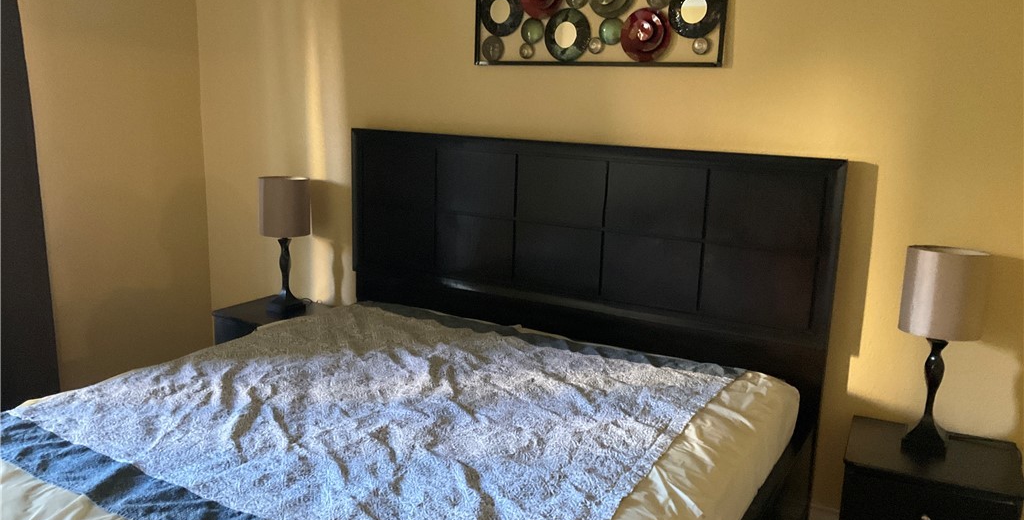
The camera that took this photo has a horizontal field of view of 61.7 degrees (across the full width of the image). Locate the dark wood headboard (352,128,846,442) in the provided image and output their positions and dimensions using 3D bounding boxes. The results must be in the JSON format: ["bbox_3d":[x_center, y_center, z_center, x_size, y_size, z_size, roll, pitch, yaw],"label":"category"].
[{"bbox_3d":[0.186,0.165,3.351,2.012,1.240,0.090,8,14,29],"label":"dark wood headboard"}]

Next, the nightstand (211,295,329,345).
[{"bbox_3d":[-1.084,0.480,4.032,0.465,0.490,0.410,8,14,29],"label":"nightstand"}]

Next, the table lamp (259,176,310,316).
[{"bbox_3d":[-1.040,-0.066,3.947,0.222,0.615,0.222,1,12,0],"label":"table lamp"}]

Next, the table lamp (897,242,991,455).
[{"bbox_3d":[1.282,0.282,2.595,0.222,0.620,0.222,8,14,29],"label":"table lamp"}]

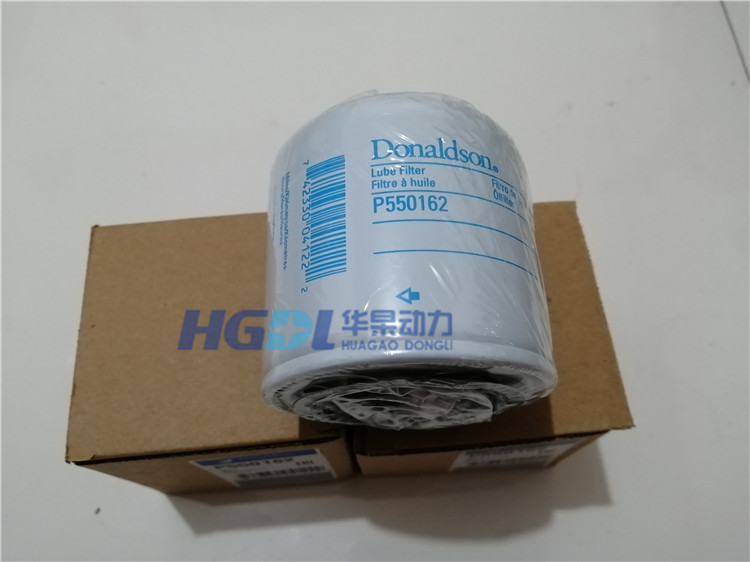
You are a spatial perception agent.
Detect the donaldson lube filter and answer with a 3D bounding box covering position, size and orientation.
[{"bbox_3d":[0.010,-0.003,0.197,0.093,0.093,0.092,2,66,-9],"label":"donaldson lube filter"}]

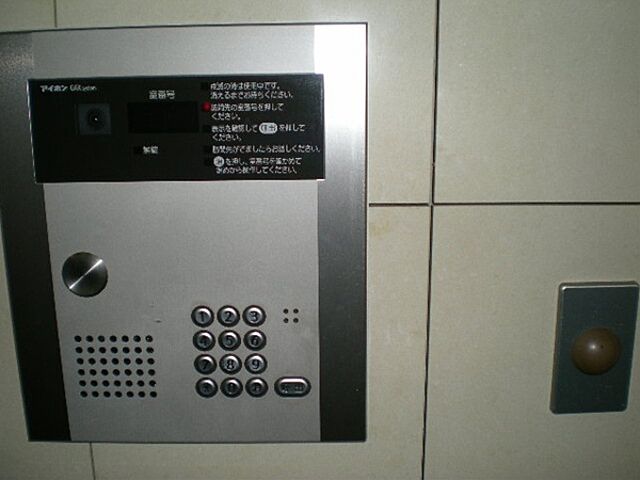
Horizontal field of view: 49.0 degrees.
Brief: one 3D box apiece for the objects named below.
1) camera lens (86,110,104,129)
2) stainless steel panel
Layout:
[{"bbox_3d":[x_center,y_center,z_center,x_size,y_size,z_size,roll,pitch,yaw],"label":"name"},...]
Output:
[{"bbox_3d":[-0.179,-0.098,0.564,0.015,0.015,0.010,0,13,1],"label":"camera lens"},{"bbox_3d":[-0.112,0.067,0.597,0.224,0.234,0.015,0,13,1],"label":"stainless steel panel"}]

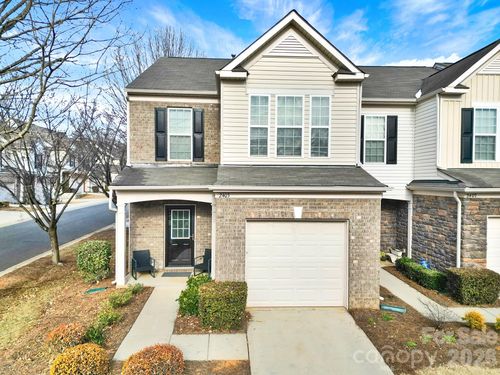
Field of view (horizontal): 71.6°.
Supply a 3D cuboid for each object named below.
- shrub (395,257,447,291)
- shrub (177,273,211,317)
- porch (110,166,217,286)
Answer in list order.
[{"bbox_3d":[5.528,2.701,11.235,0.530,0.430,2.550,1,0,-3],"label":"shrub"},{"bbox_3d":[-1.361,2.589,8.399,0.720,0.650,1.000,1,0,-3],"label":"shrub"},{"bbox_3d":[-2.381,1.039,10.274,2.740,3.410,2.120,1,0,-3],"label":"porch"}]

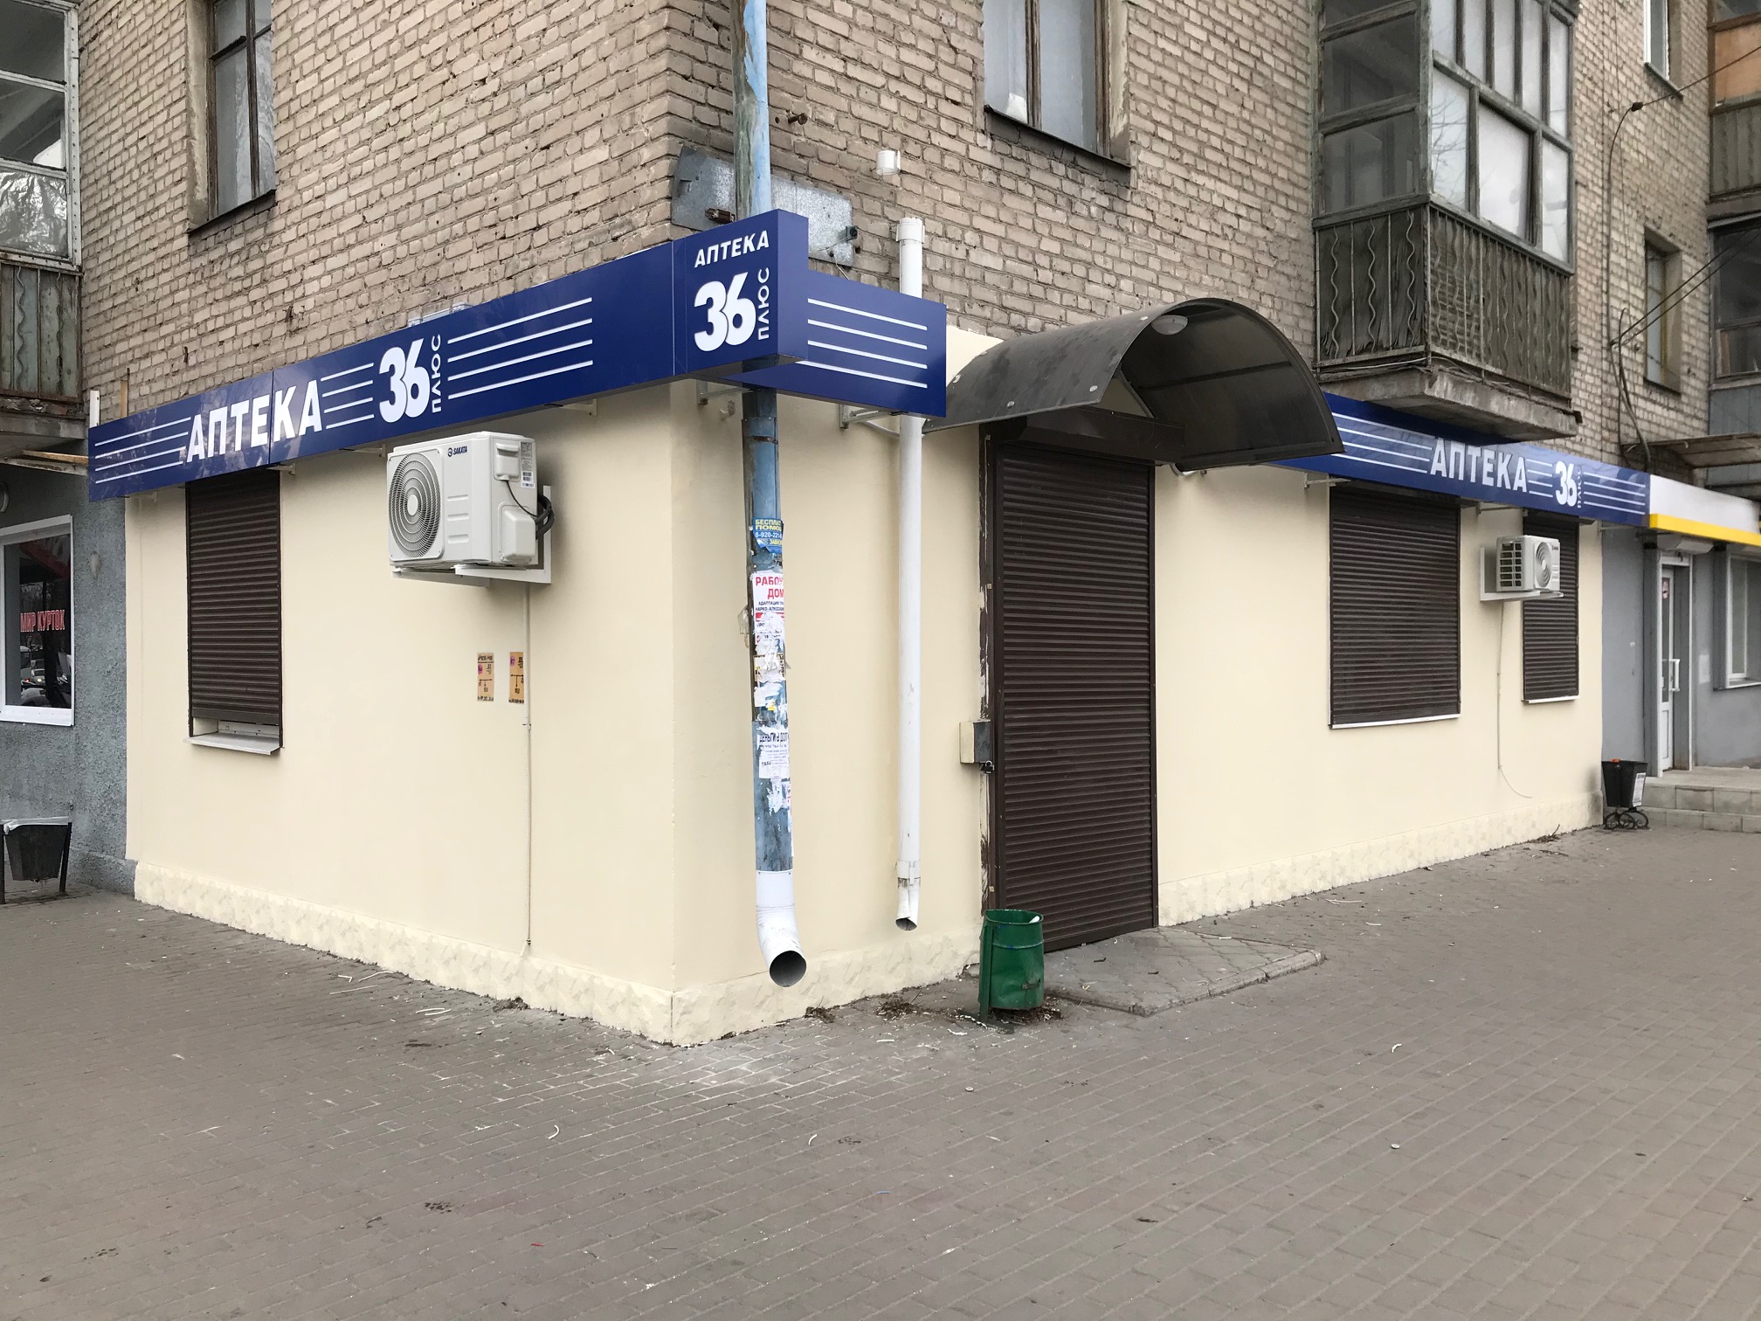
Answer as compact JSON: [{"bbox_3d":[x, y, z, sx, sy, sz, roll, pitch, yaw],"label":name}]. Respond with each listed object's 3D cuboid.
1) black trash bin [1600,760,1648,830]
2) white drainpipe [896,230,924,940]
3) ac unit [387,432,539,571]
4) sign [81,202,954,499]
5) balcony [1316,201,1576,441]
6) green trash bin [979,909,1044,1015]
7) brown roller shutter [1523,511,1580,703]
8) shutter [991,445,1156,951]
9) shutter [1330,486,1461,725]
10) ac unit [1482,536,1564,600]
[{"bbox_3d":[6.887,1.246,13.169,0.346,0.641,0.407,0,1,44],"label":"black trash bin"},{"bbox_3d":[0.135,-0.375,6.252,0.122,3.122,0.112,0,1,0],"label":"white drainpipe"},{"bbox_3d":[-1.765,-0.646,6.086,0.812,0.528,0.249,0,1,44],"label":"ac unit"},{"bbox_3d":[-2.264,-1.271,7.469,6.650,0.498,1.378,0,1,44],"label":"sign"},{"bbox_3d":[4.008,-2.226,9.889,0.793,1.169,2.695,0,1,44],"label":"balcony"},{"bbox_3d":[0.547,1.268,5.928,0.264,0.437,0.264,0,1,0],"label":"green trash bin"},{"bbox_3d":[5.804,-0.449,12.312,0.092,1.556,1.383,0,1,44],"label":"brown roller shutter"},{"bbox_3d":[1.030,0.185,7.323,0.092,2.507,1.424,0,1,44],"label":"shutter"},{"bbox_3d":[3.693,-0.378,10.104,0.092,1.602,2.146,0,1,44],"label":"shutter"},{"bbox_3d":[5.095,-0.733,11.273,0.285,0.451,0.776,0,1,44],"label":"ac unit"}]

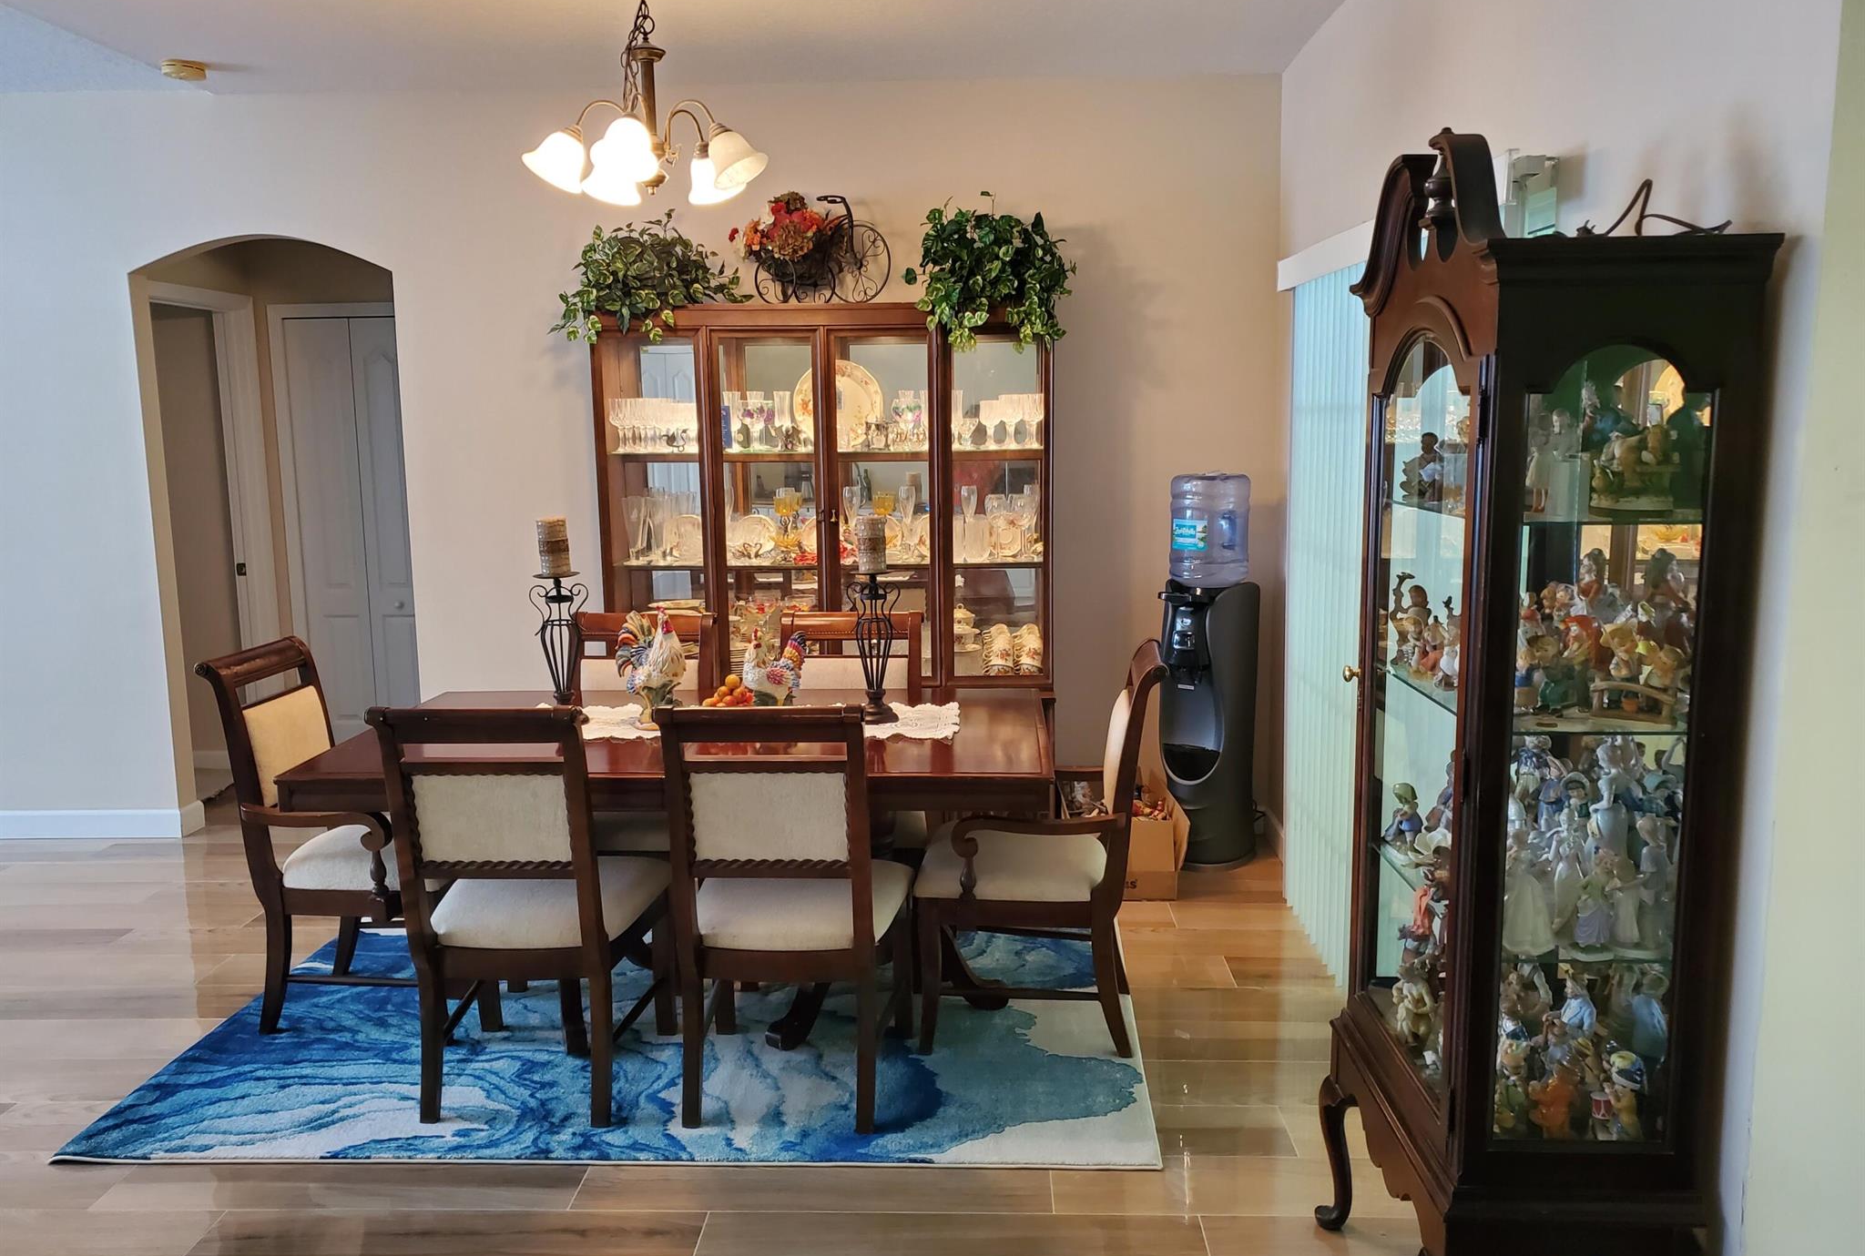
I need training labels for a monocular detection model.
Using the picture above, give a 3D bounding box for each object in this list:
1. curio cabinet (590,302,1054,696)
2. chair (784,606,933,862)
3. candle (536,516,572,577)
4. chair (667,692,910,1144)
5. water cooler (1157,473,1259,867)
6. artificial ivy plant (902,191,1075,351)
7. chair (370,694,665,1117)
[{"bbox_3d":[-0.358,-0.137,4.933,1.564,1.936,0.430,0,9,2],"label":"curio cabinet"},{"bbox_3d":[-0.257,0.470,4.081,0.530,0.970,0.655,0,9,4],"label":"chair"},{"bbox_3d":[-1.007,-0.220,3.739,0.082,0.150,0.082,0,9,2],"label":"candle"},{"bbox_3d":[-0.324,0.601,3.274,0.510,0.976,0.604,0,9,5],"label":"chair"},{"bbox_3d":[0.987,0.143,4.993,0.360,1.358,0.330,-9,12,-44],"label":"water cooler"},{"bbox_3d":[0.187,-1.181,4.672,0.560,0.500,0.430,0,9,2],"label":"artificial ivy plant"},{"bbox_3d":[-0.933,0.603,3.302,0.510,0.976,0.604,0,9,3],"label":"chair"}]

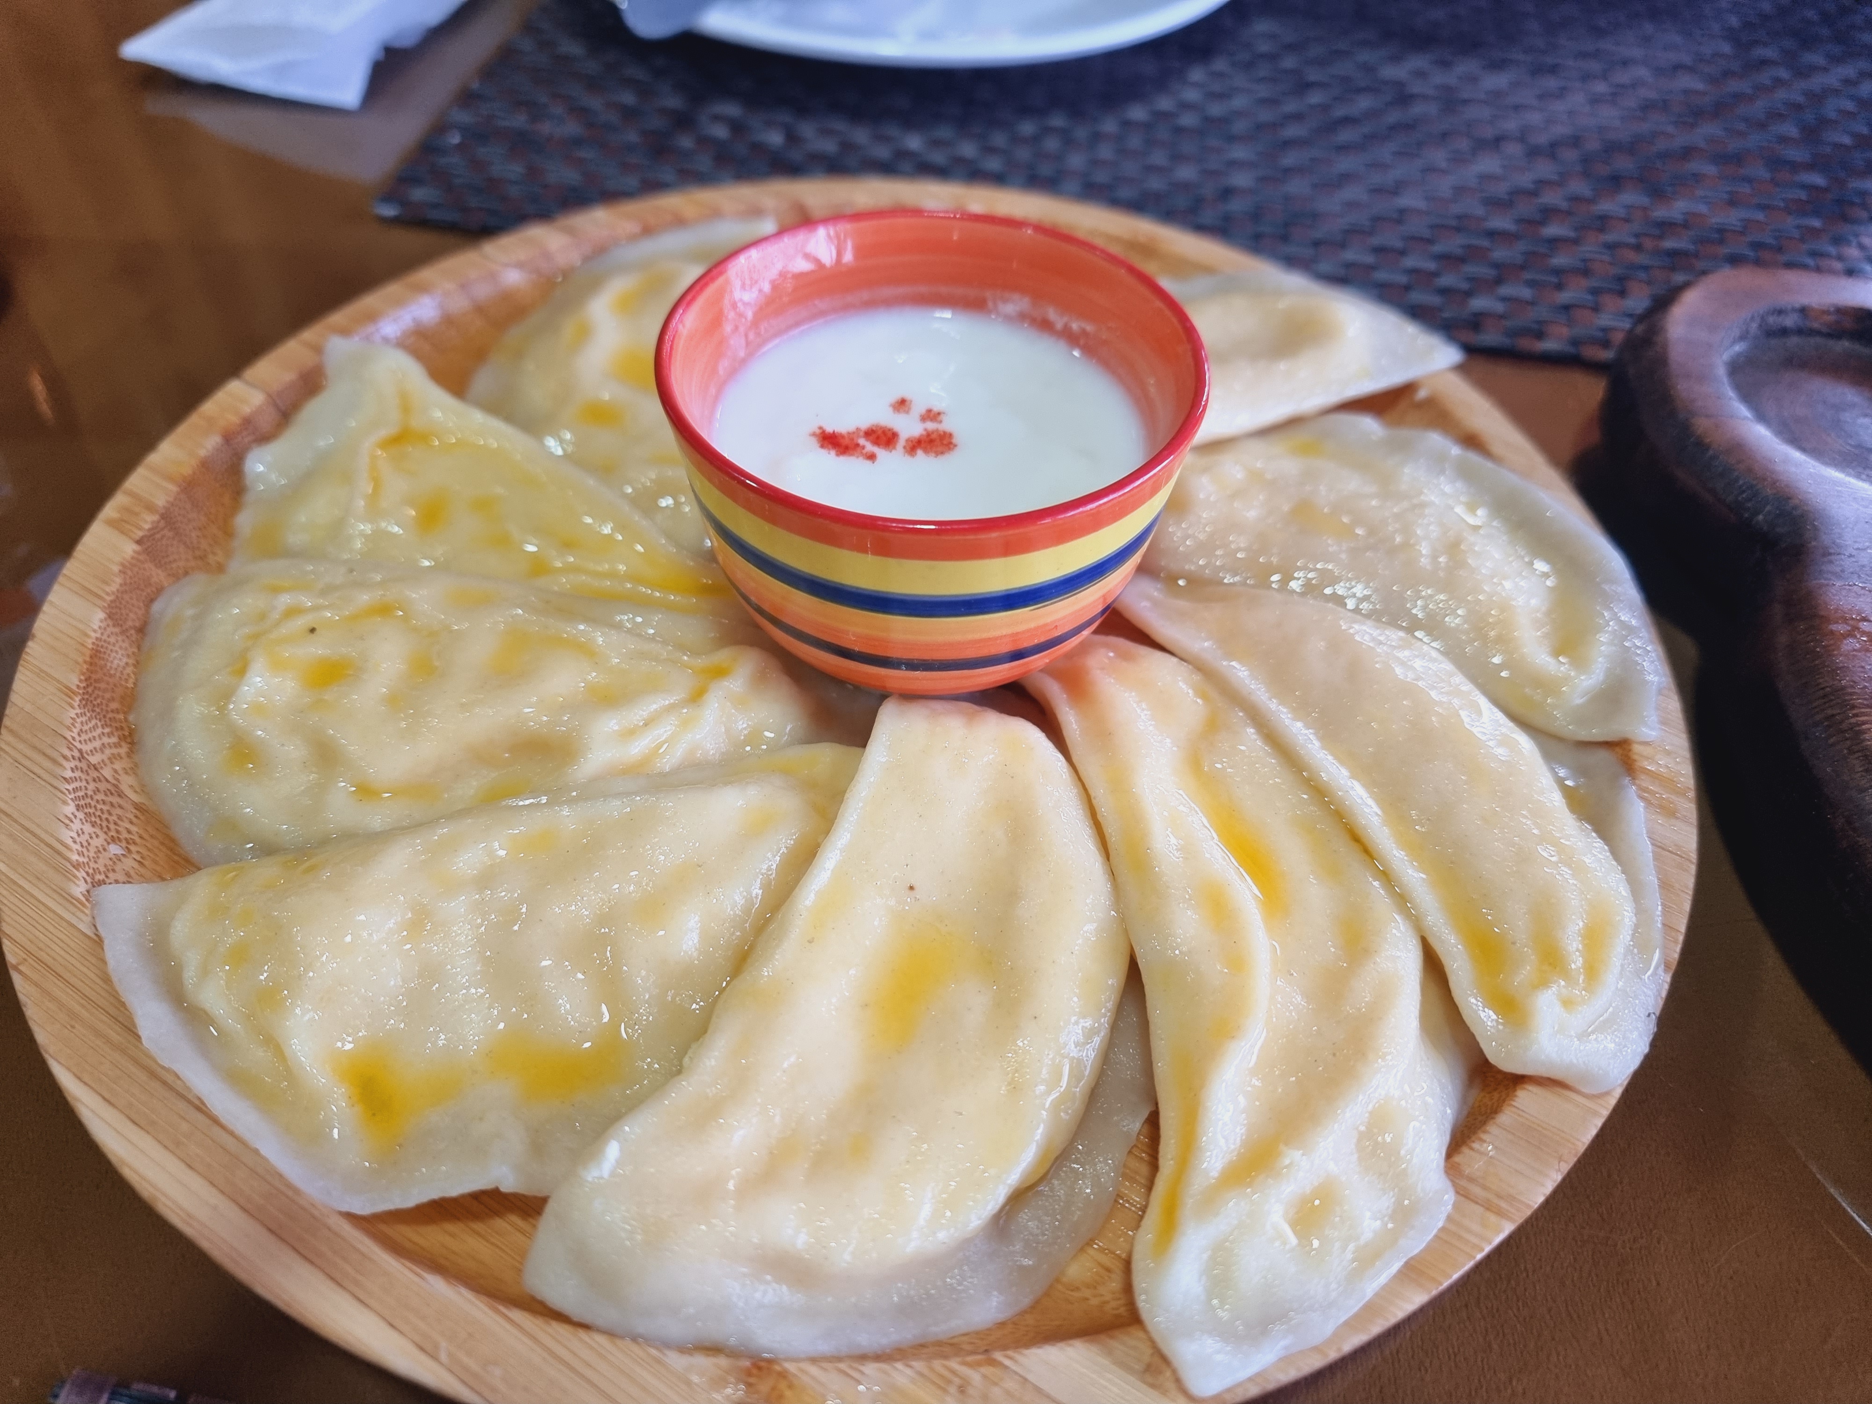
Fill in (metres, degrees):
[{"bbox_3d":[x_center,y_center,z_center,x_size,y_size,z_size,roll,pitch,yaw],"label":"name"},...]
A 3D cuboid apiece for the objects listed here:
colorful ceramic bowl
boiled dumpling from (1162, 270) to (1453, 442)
[{"bbox_3d":[-0.001,-0.045,0.259,0.100,0.058,0.100,1,50,-1],"label":"colorful ceramic bowl"},{"bbox_3d":[0.064,-0.083,0.315,0.112,0.023,0.060,-21,54,-19],"label":"boiled dumpling"}]

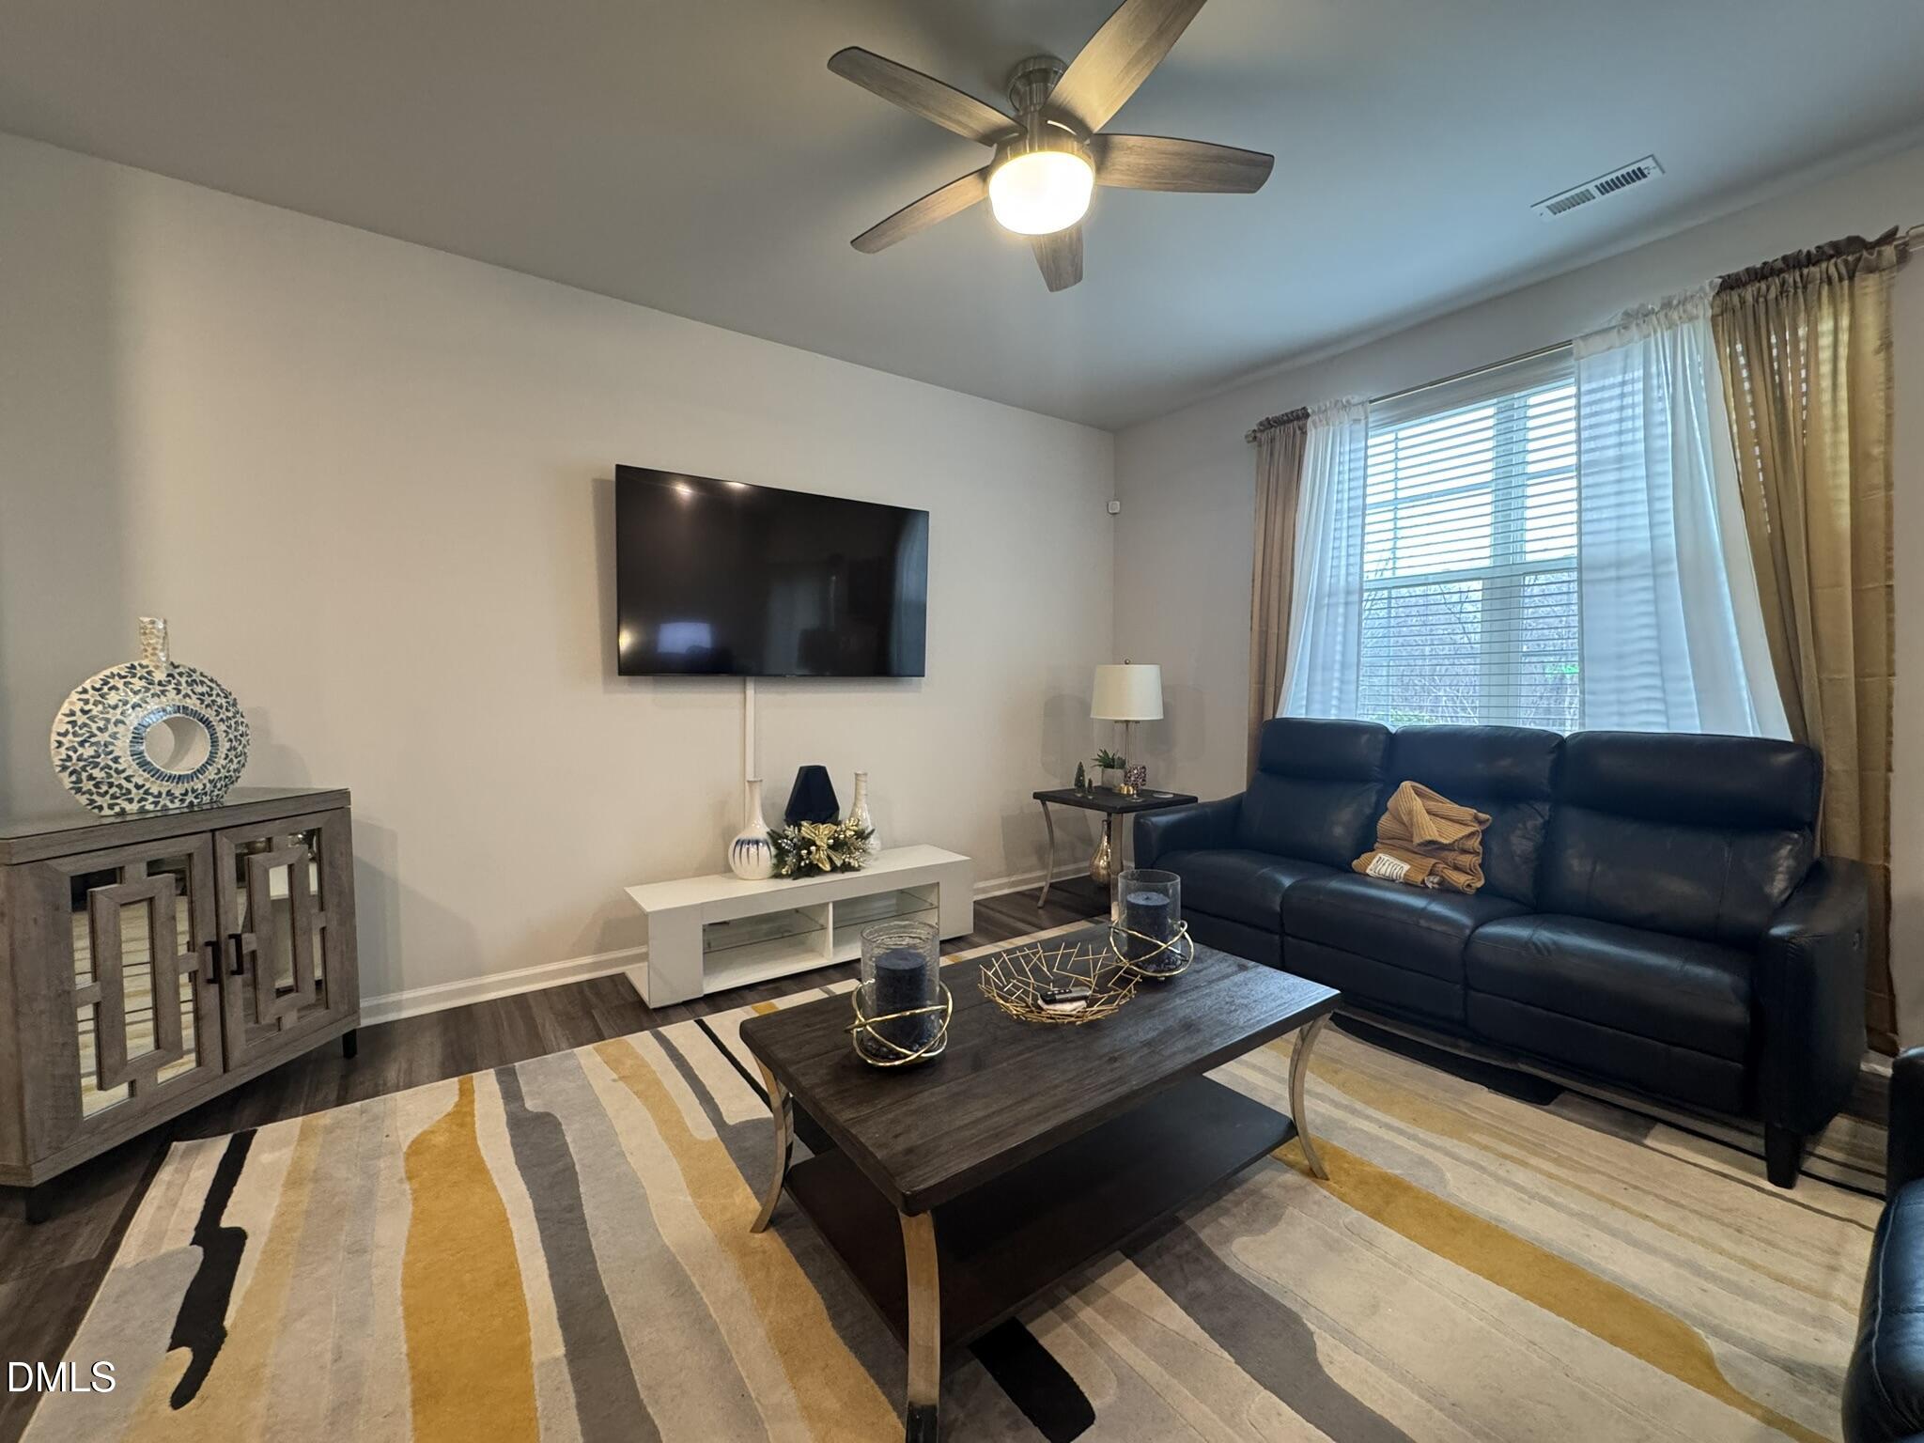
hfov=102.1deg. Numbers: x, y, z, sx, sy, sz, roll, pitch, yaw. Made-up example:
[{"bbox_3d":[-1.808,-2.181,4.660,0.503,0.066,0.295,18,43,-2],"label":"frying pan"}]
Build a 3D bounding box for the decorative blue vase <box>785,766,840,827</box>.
[{"bbox_3d":[-0.680,0.438,3.525,0.244,0.456,0.230,-2,3,-36],"label":"decorative blue vase"}]

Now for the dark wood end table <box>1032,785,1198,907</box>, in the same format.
[{"bbox_3d":[0.777,0.690,4.031,0.600,0.613,0.620,-2,3,-36],"label":"dark wood end table"}]

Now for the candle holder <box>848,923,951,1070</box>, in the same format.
[{"bbox_3d":[-0.123,0.540,1.563,0.206,0.237,0.206,0,3,0],"label":"candle holder"}]

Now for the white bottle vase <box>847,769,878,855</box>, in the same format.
[{"bbox_3d":[-0.487,0.452,3.695,0.194,0.411,0.194,0,3,0],"label":"white bottle vase"}]

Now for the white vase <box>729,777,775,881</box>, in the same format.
[{"bbox_3d":[-0.909,0.466,3.374,0.204,0.416,0.204,-2,3,-36],"label":"white vase"}]

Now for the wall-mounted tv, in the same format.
[{"bbox_3d":[-0.775,-0.610,3.502,1.446,0.823,0.060,-2,3,-36],"label":"wall-mounted tv"}]

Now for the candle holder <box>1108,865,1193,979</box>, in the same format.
[{"bbox_3d":[0.485,0.517,2.015,0.208,0.237,0.208,0,3,0],"label":"candle holder"}]

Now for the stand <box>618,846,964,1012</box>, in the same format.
[{"bbox_3d":[-0.669,0.849,3.452,1.469,0.359,0.422,-2,3,-36],"label":"stand"}]

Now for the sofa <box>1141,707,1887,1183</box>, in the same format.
[{"bbox_3d":[1.725,0.544,2.857,0.900,1.010,2.030,-2,3,-36],"label":"sofa"}]

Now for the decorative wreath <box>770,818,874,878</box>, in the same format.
[{"bbox_3d":[-0.612,0.549,3.437,0.500,0.241,0.210,-2,3,-36],"label":"decorative wreath"}]

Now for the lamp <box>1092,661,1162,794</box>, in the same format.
[{"bbox_3d":[0.879,0.029,4.129,0.390,0.697,0.390,0,3,0],"label":"lamp"}]

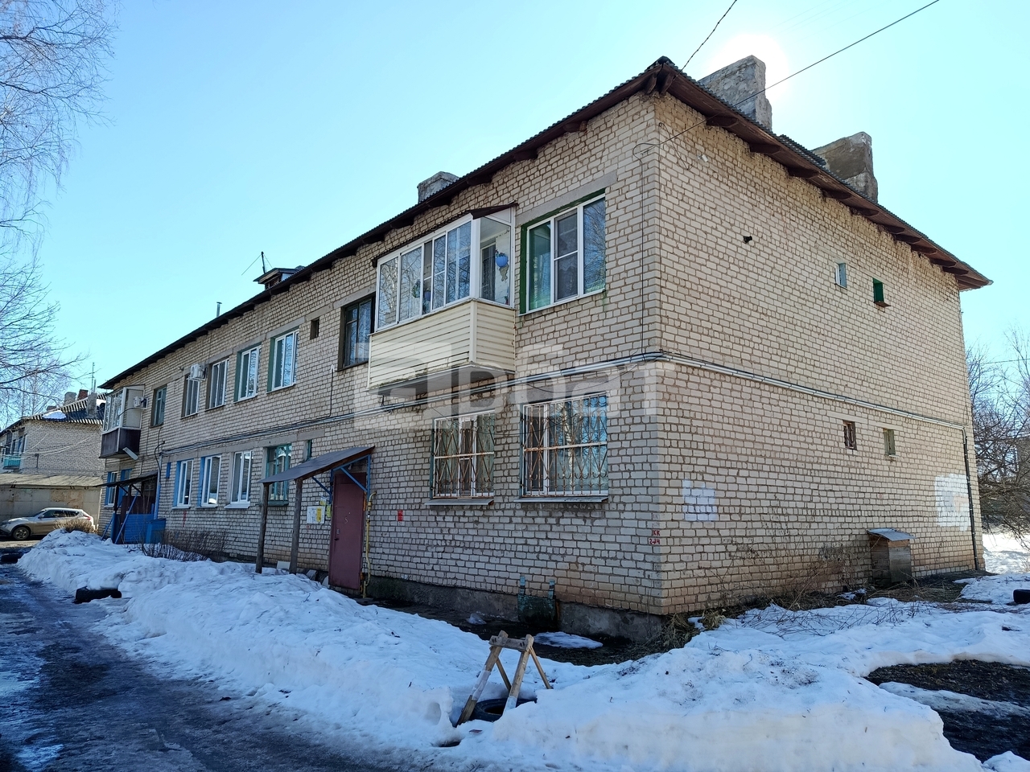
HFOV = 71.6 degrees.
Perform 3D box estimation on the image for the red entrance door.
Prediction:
[{"bbox_3d":[-3.362,2.897,14.406,0.100,2.220,1.260,9,-13,-40],"label":"red entrance door"}]

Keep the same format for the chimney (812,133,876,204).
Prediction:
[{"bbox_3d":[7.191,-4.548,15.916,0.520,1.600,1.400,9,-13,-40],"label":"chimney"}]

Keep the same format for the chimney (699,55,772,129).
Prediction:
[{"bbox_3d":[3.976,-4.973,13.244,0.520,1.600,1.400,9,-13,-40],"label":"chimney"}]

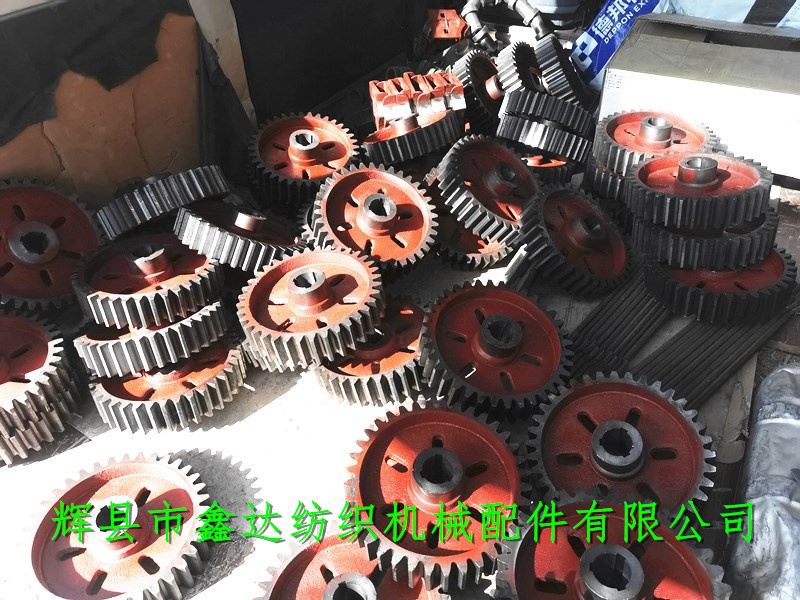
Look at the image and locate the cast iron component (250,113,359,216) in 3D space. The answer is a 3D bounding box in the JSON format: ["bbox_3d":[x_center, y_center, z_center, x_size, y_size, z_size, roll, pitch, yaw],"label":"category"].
[{"bbox_3d":[-0.201,-0.311,1.320,0.228,0.069,0.228,-1,55,-8],"label":"cast iron component"}]

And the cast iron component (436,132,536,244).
[{"bbox_3d":[0.184,-0.217,1.189,0.224,0.068,0.224,44,48,-1],"label":"cast iron component"}]

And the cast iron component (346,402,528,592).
[{"bbox_3d":[0.045,0.224,0.757,0.224,0.068,0.224,2,47,4],"label":"cast iron component"}]

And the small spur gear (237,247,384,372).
[{"bbox_3d":[-0.138,-0.003,0.981,0.228,0.069,0.228,-6,40,5],"label":"small spur gear"}]

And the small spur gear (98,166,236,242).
[{"bbox_3d":[-0.439,-0.189,1.158,0.228,0.069,0.228,-26,11,-15],"label":"small spur gear"}]

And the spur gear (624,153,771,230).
[{"bbox_3d":[0.515,-0.204,1.086,0.228,0.069,0.228,6,34,24],"label":"spur gear"}]

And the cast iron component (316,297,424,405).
[{"bbox_3d":[-0.043,0.067,1.012,0.224,0.068,0.224,-16,37,-3],"label":"cast iron component"}]

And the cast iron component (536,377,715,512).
[{"bbox_3d":[0.281,0.199,0.808,0.228,0.069,0.228,3,55,20],"label":"cast iron component"}]

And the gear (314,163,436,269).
[{"bbox_3d":[-0.042,-0.147,1.123,0.224,0.068,0.224,6,63,-12],"label":"gear"}]

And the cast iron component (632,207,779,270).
[{"bbox_3d":[0.519,-0.137,1.074,0.224,0.068,0.224,9,35,25],"label":"cast iron component"}]

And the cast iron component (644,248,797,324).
[{"bbox_3d":[0.546,-0.054,1.073,0.228,0.069,0.228,10,38,26],"label":"cast iron component"}]

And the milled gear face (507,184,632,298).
[{"bbox_3d":[0.342,-0.119,1.188,0.228,0.069,0.228,-34,82,-40],"label":"milled gear face"}]

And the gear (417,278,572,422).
[{"bbox_3d":[0.141,0.066,0.918,0.224,0.068,0.224,5,51,-6],"label":"gear"}]

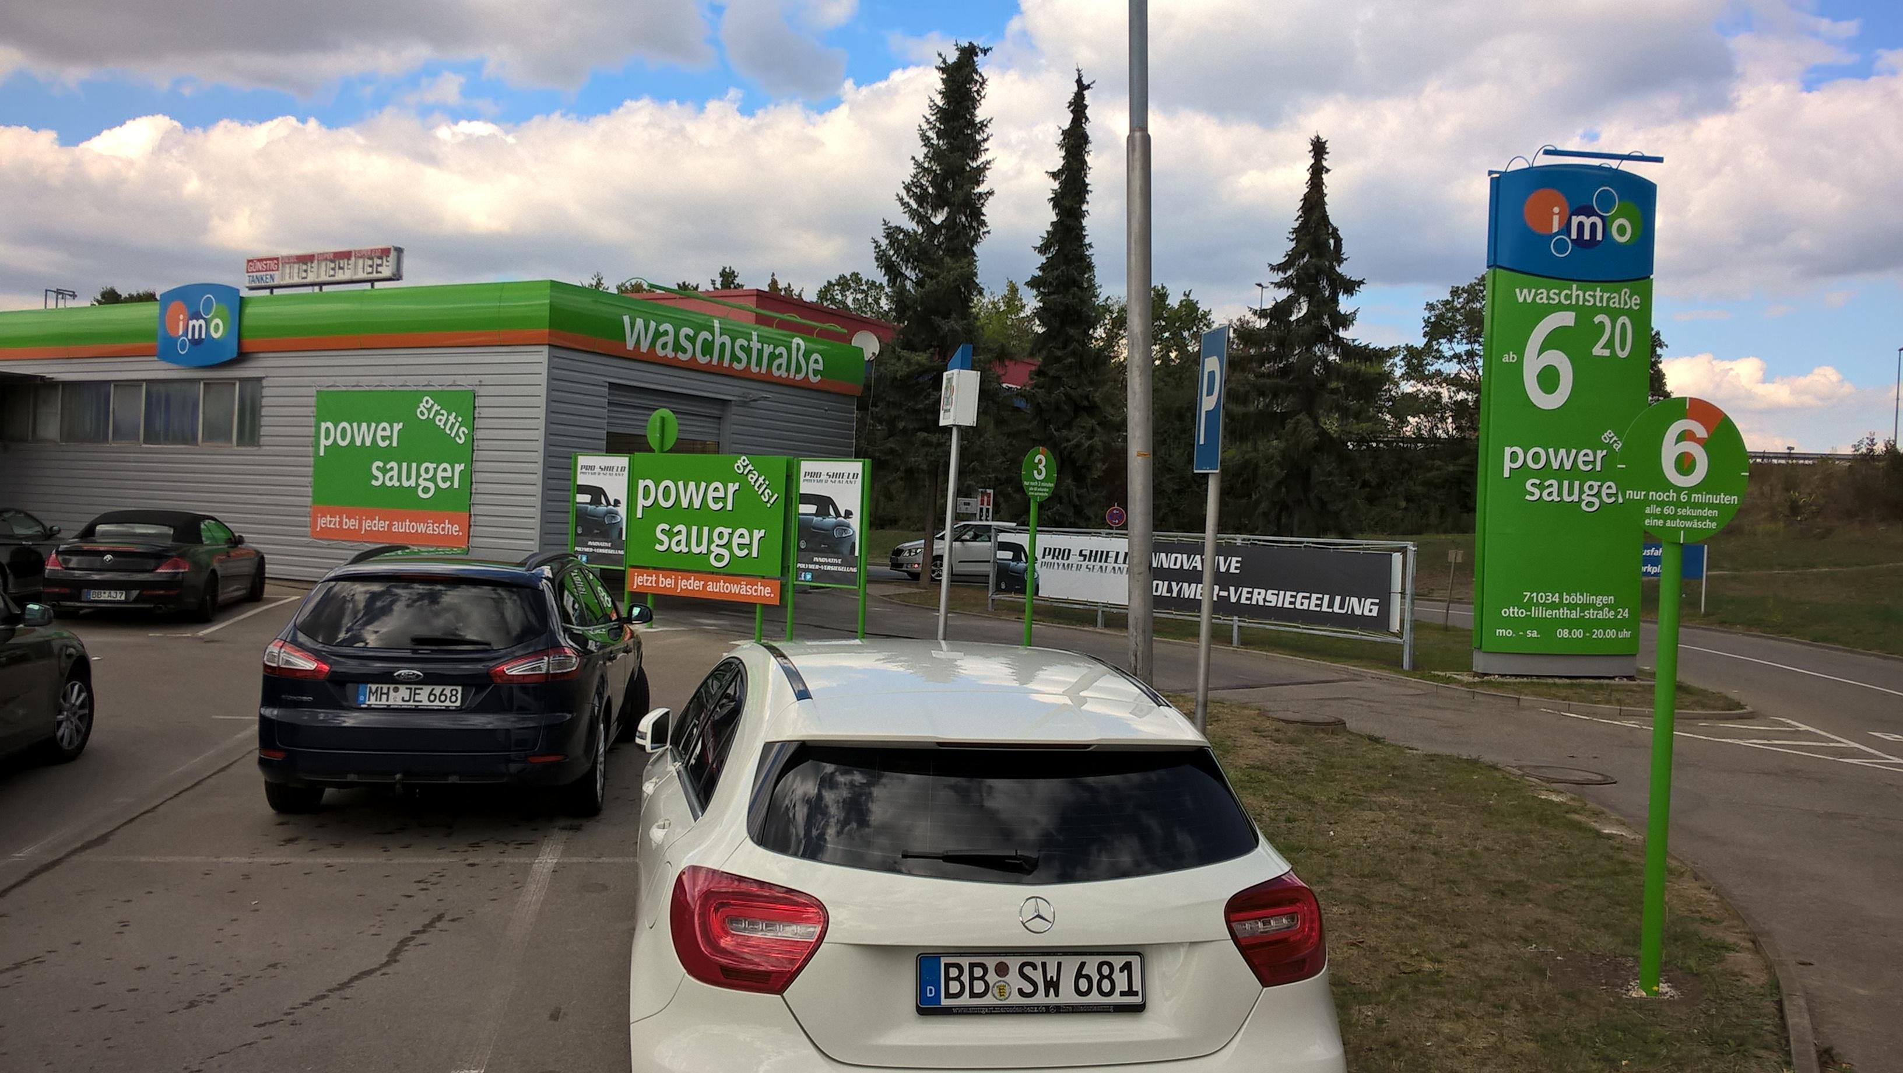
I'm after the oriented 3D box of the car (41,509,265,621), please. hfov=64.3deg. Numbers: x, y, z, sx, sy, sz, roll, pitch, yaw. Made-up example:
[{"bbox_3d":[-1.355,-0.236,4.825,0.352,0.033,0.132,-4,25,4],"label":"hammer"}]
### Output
[{"bbox_3d":[-11.184,0.365,21.603,1.870,1.380,4.820,3,0,-13],"label":"car"}]

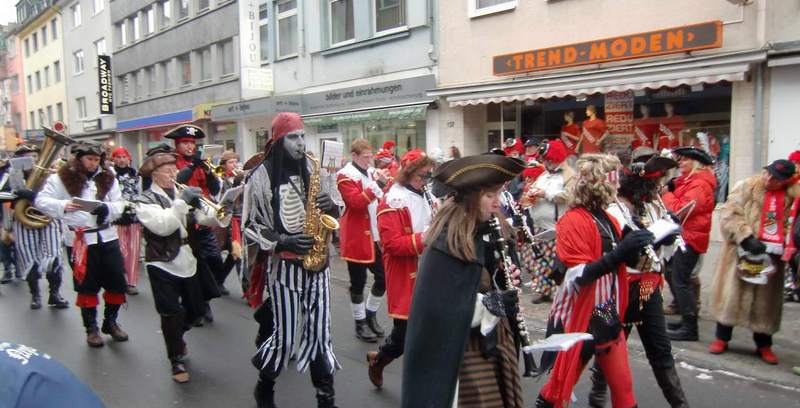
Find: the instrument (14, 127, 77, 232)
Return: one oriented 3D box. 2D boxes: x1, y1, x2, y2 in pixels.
[{"bbox_3d":[-3.920,-0.273,6.186,0.420,1.000,0.460,6,-16,47],"label":"instrument"}]

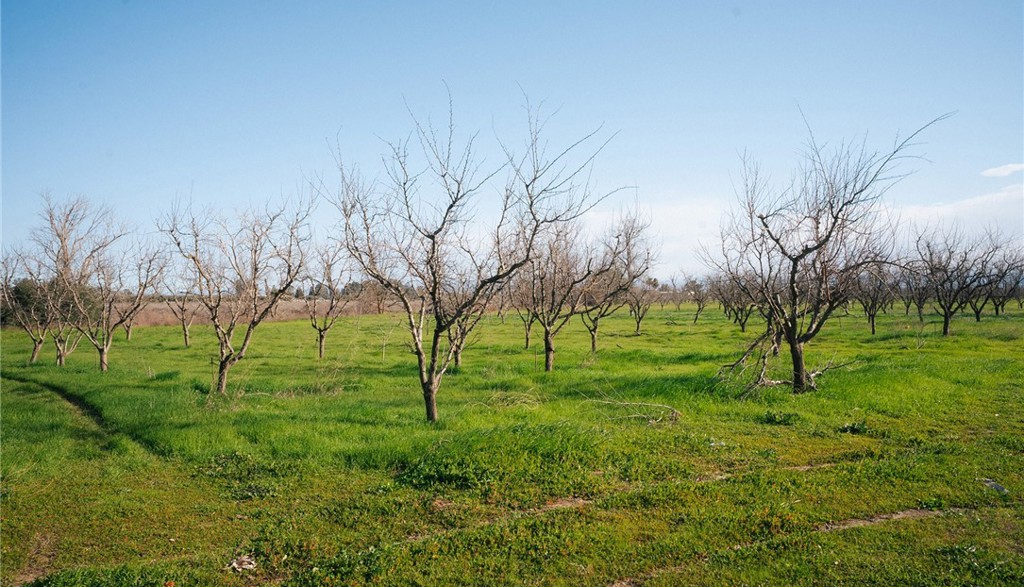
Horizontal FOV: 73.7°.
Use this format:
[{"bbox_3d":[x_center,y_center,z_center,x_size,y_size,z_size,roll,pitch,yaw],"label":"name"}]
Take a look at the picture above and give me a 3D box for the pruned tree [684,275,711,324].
[{"bbox_3d":[11.680,0.360,43.000,1.750,3.150,1.750,0,0,0],"label":"pruned tree"}]

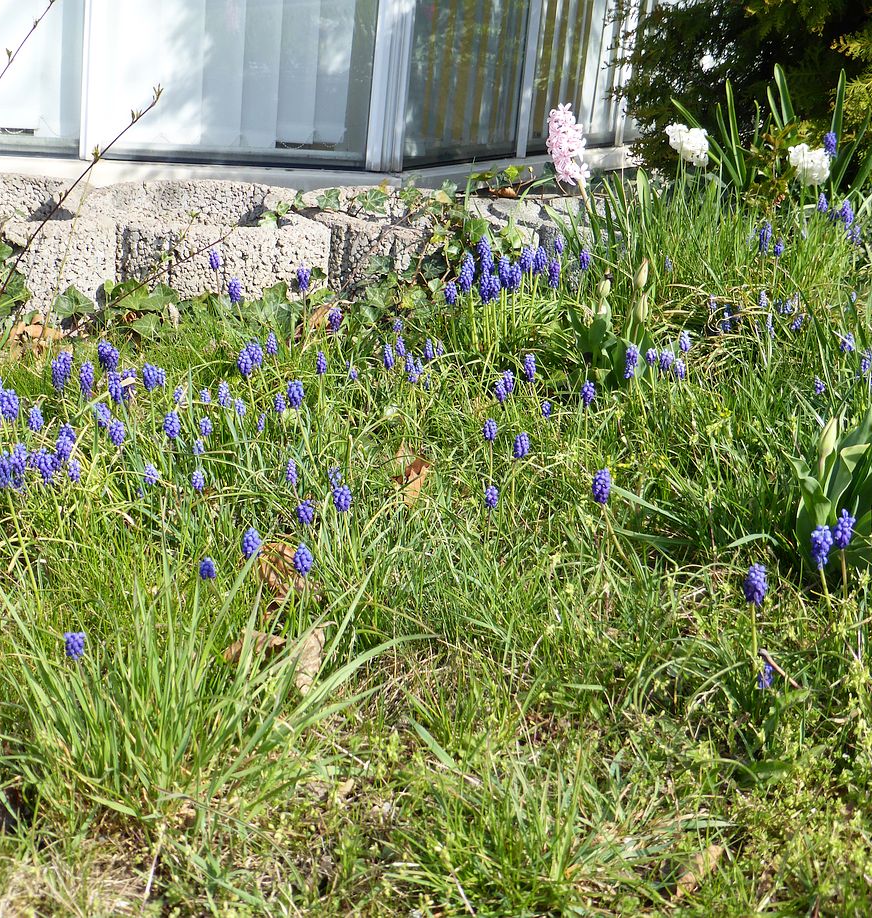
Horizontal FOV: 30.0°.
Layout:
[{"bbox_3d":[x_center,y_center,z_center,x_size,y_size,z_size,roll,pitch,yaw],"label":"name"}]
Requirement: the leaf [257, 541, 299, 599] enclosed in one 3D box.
[{"bbox_3d":[-0.162,0.113,1.660,0.046,0.048,0.040,6,17,0],"label":"leaf"}]

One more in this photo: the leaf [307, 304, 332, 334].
[{"bbox_3d":[-0.190,-0.229,2.650,0.045,0.040,0.032,6,17,0],"label":"leaf"}]

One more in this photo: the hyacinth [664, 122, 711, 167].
[{"bbox_3d":[0.495,-0.619,3.200,0.086,0.082,0.072,6,17,0],"label":"hyacinth"}]

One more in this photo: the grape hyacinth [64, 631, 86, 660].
[{"bbox_3d":[-0.284,0.147,1.280,0.017,0.023,0.017,0,18,0],"label":"grape hyacinth"}]

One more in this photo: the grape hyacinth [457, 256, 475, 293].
[{"bbox_3d":[0.047,-0.295,2.600,0.023,0.053,0.023,6,17,0],"label":"grape hyacinth"}]

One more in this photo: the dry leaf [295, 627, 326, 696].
[{"bbox_3d":[-0.111,0.179,1.440,0.031,0.048,0.040,6,17,0],"label":"dry leaf"}]

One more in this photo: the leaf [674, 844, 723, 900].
[{"bbox_3d":[0.192,0.302,1.190,0.036,0.026,0.040,6,17,0],"label":"leaf"}]

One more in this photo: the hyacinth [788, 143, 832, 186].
[{"bbox_3d":[0.725,-0.570,3.150,0.082,0.080,0.072,6,17,0],"label":"hyacinth"}]

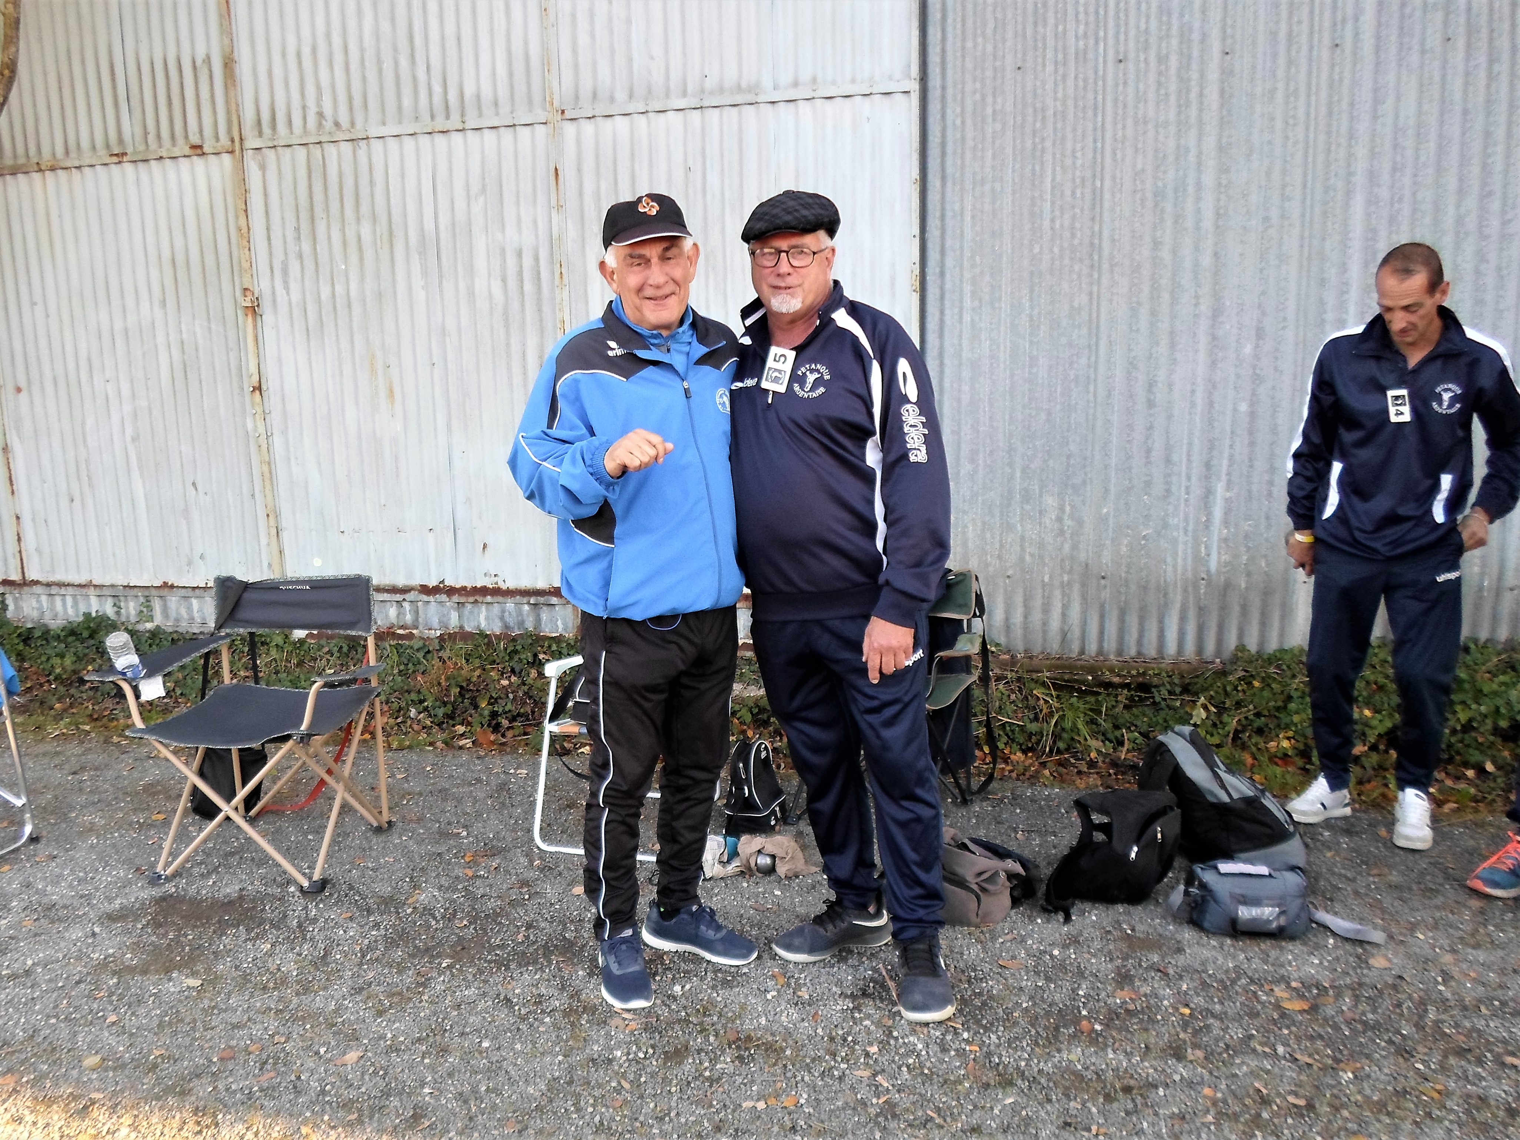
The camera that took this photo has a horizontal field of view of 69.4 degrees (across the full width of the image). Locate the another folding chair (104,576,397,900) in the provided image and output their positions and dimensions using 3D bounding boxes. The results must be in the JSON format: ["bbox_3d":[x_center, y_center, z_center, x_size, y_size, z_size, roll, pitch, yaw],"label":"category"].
[{"bbox_3d":[-1.491,0.451,3.259,0.760,0.810,0.560,1,10,12],"label":"another folding chair"}]

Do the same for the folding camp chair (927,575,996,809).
[{"bbox_3d":[0.390,0.393,3.506,0.650,0.790,0.540,4,10,25],"label":"folding camp chair"}]

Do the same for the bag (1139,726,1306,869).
[{"bbox_3d":[1.372,0.634,3.219,0.240,0.460,0.310,-40,-3,12],"label":"bag"}]

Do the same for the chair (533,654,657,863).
[{"bbox_3d":[-0.366,0.406,3.403,0.540,0.820,0.570,2,10,14],"label":"chair"}]

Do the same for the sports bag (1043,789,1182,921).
[{"bbox_3d":[0.953,0.749,2.990,0.340,0.240,0.250,-3,10,-12],"label":"sports bag"}]

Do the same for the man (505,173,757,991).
[{"bbox_3d":[-0.267,0.073,2.496,0.570,1.770,0.440,-5,10,-23],"label":"man"}]

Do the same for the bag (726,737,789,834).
[{"bbox_3d":[-0.007,0.662,3.446,0.150,0.290,0.180,3,10,19],"label":"bag"}]

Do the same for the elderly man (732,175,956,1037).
[{"bbox_3d":[0.213,0.069,2.476,0.570,1.770,0.440,4,10,25],"label":"elderly man"}]

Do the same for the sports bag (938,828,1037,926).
[{"bbox_3d":[0.599,0.790,2.894,0.340,0.200,0.240,1,10,12],"label":"sports bag"}]

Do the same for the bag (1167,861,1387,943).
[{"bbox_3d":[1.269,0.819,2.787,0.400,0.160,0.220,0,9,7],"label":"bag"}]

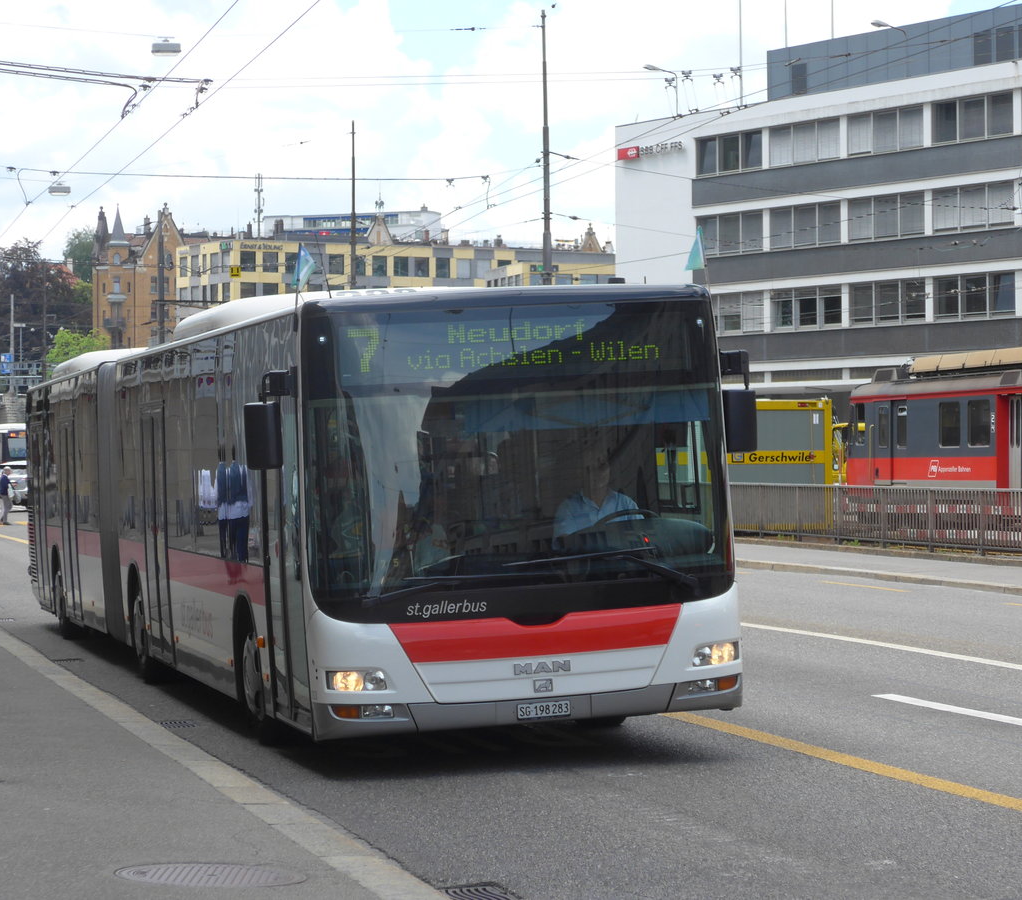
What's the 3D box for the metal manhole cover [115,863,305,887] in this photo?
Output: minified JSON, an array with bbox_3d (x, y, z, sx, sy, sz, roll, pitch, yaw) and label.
[{"bbox_3d":[-1.146,1.623,11.900,0.735,0.035,0.735,0,0,0],"label":"metal manhole cover"}]

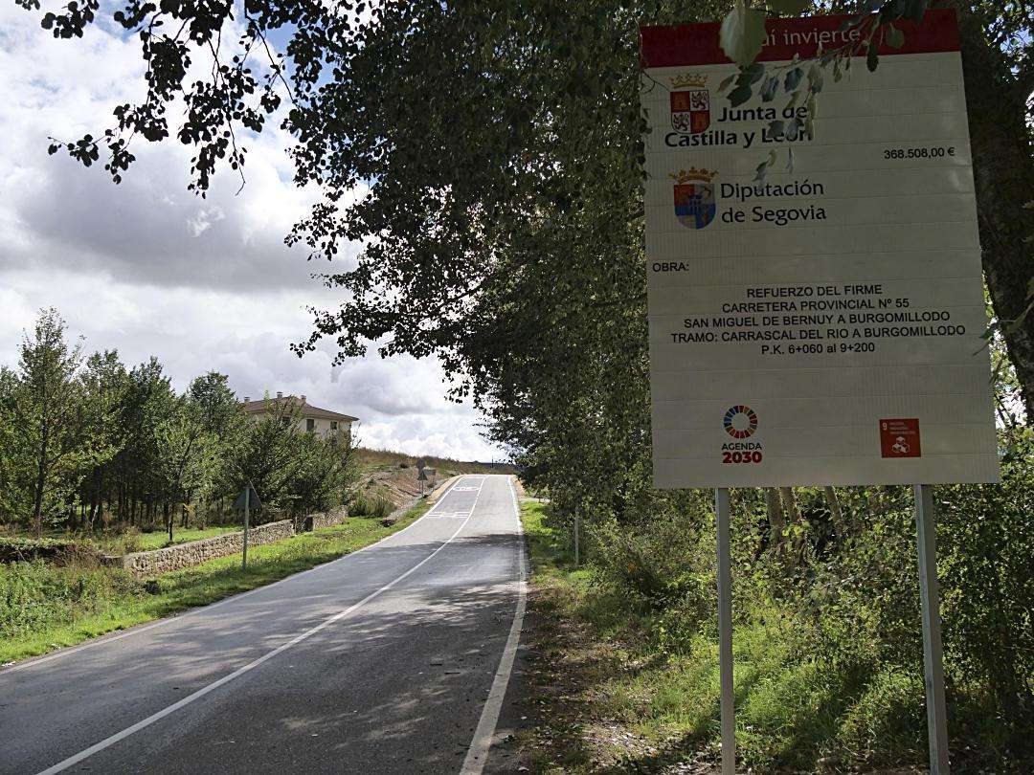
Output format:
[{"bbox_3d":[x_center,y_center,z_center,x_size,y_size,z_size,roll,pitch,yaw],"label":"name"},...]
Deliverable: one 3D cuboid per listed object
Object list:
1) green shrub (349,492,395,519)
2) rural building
[{"bbox_3d":[-7.804,6.362,45.000,2.400,1.380,2.000,-1,-8,0],"label":"green shrub"},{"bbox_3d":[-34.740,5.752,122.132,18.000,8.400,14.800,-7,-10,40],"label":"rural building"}]

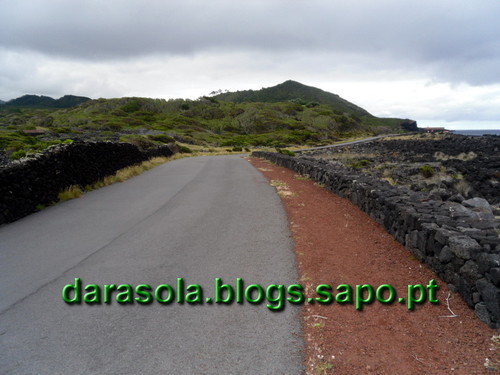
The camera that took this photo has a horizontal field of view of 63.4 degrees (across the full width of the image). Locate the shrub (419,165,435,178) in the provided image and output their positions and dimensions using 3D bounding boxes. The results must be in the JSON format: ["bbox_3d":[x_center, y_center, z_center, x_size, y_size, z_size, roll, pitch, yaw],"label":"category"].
[{"bbox_3d":[7.860,-0.700,18.000,0.680,0.600,0.650,0,8,0],"label":"shrub"}]

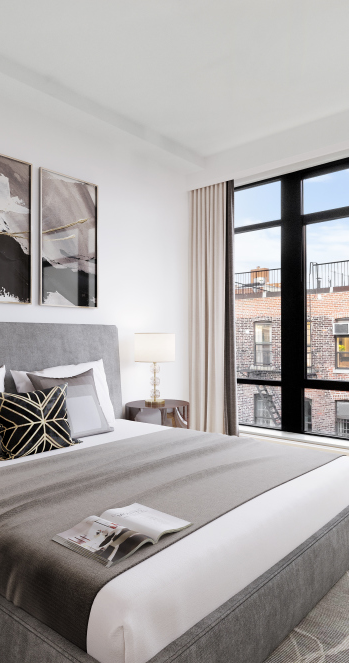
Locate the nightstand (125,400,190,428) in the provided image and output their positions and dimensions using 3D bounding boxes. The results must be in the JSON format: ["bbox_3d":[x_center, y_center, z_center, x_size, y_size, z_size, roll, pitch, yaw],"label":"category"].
[{"bbox_3d":[-0.148,0.880,3.839,0.510,0.505,0.510,0,0,0],"label":"nightstand"}]

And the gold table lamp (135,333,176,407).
[{"bbox_3d":[-0.155,0.321,3.816,0.325,0.615,0.325,0,0,0],"label":"gold table lamp"}]

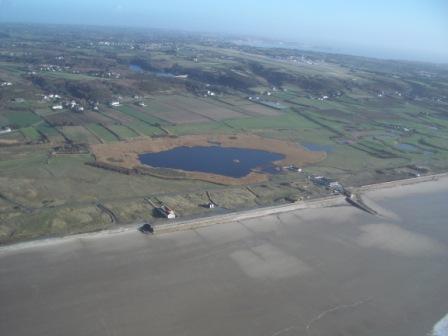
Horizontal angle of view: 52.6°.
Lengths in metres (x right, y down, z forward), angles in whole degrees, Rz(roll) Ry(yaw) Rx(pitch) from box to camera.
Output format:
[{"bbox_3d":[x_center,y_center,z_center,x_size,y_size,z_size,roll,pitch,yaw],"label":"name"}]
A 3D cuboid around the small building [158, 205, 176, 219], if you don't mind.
[{"bbox_3d":[-79.424,63.169,642.041,10.300,8.000,23.500,-6,19,-35],"label":"small building"}]

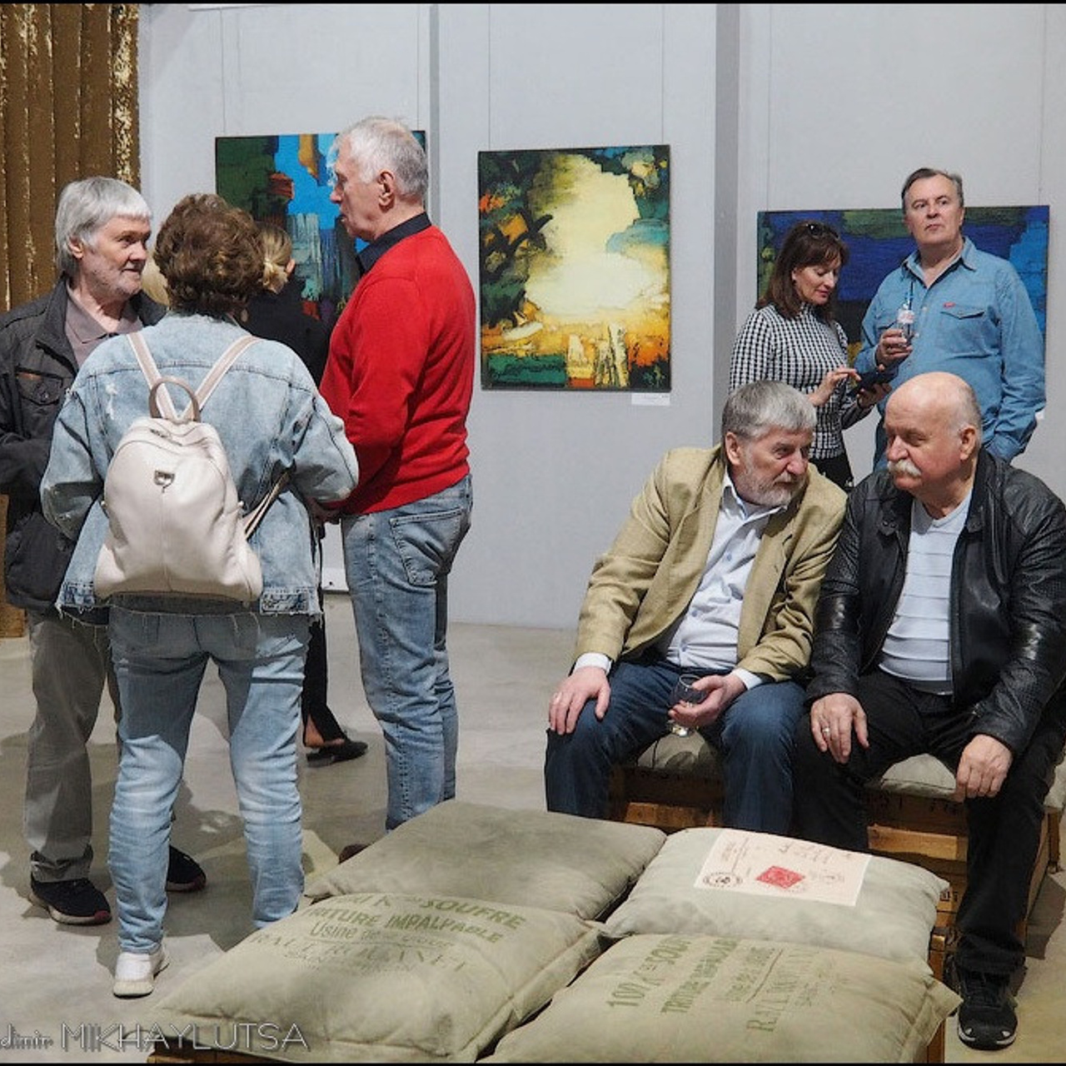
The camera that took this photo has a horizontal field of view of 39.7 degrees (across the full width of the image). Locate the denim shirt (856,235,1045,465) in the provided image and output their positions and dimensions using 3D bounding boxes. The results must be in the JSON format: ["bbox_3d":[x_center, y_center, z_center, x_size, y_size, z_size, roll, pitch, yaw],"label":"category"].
[{"bbox_3d":[1.275,-0.531,4.521,0.560,0.730,0.370,5,10,30],"label":"denim shirt"}]

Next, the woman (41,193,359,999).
[{"bbox_3d":[-0.683,0.121,3.050,0.610,1.610,0.480,0,8,-2],"label":"woman"}]

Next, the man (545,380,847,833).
[{"bbox_3d":[0.361,0.287,3.227,0.640,1.230,0.840,2,9,12],"label":"man"}]

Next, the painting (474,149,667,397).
[{"bbox_3d":[0.171,-1.098,6.198,0.825,1.003,0.030,2,9,15],"label":"painting"}]

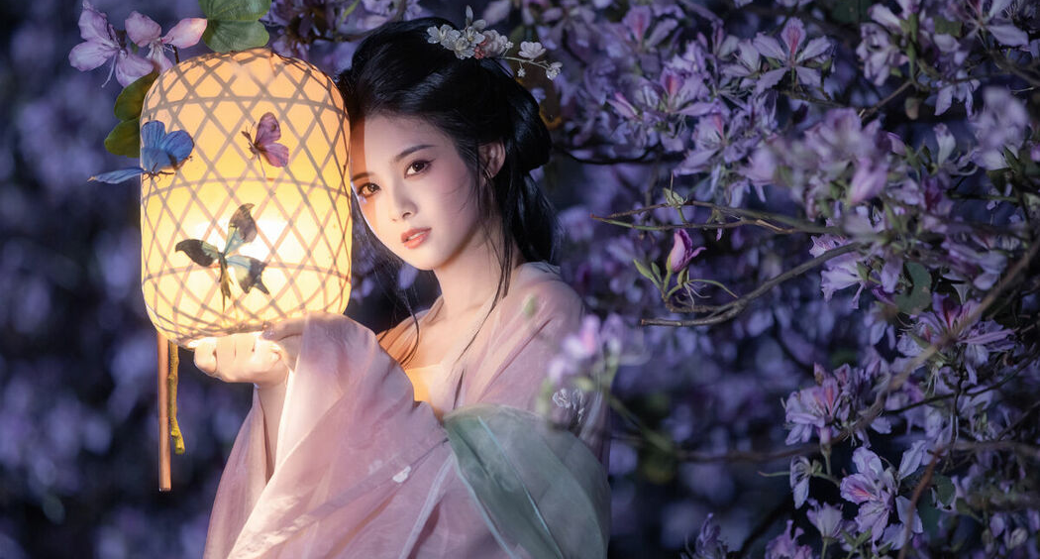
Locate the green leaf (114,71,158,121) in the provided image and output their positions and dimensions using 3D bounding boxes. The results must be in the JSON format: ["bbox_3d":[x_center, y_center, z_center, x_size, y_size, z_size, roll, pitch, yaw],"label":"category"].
[{"bbox_3d":[-0.394,-0.188,5.400,0.047,0.051,0.025,0,0,0],"label":"green leaf"}]

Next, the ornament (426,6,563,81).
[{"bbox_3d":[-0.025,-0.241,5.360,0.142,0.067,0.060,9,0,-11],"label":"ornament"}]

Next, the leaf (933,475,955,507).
[{"bbox_3d":[0.451,0.223,5.580,0.023,0.033,0.015,0,-2,0],"label":"leaf"}]

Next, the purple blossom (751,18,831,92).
[{"bbox_3d":[0.291,-0.241,5.650,0.084,0.077,0.055,0,-2,0],"label":"purple blossom"}]

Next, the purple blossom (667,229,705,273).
[{"bbox_3d":[0.169,-0.030,5.350,0.039,0.044,0.030,9,0,0],"label":"purple blossom"}]

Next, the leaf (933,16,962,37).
[{"bbox_3d":[0.463,-0.274,5.700,0.030,0.021,0.018,0,0,0],"label":"leaf"}]

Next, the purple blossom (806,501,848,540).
[{"bbox_3d":[0.328,0.256,5.600,0.044,0.042,0.040,0,0,0],"label":"purple blossom"}]

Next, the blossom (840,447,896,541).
[{"bbox_3d":[0.364,0.224,5.500,0.057,0.098,0.060,-1,-2,22],"label":"blossom"}]

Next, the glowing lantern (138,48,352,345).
[{"bbox_3d":[-0.282,-0.085,5.420,0.217,0.292,0.217,0,-7,0],"label":"glowing lantern"}]

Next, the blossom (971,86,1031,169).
[{"bbox_3d":[0.471,-0.148,5.150,0.050,0.083,0.060,0,0,17],"label":"blossom"}]

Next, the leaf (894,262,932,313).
[{"bbox_3d":[0.407,0.009,5.450,0.041,0.054,0.020,0,0,11],"label":"leaf"}]

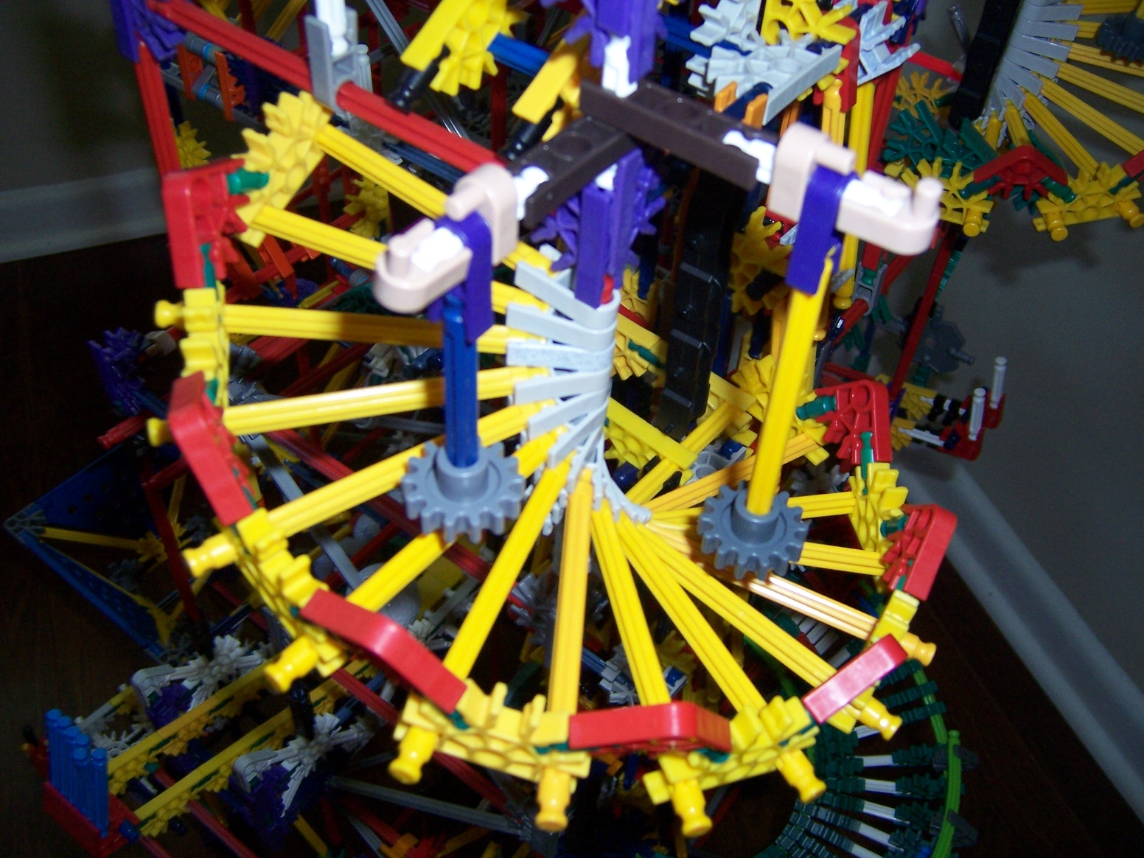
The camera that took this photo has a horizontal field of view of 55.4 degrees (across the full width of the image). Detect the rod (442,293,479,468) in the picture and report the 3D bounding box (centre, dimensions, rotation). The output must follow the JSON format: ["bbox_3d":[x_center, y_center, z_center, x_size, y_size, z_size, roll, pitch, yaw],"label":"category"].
[{"bbox_3d":[-0.021,-0.006,0.207,0.006,0.054,0.006,32,53,23],"label":"rod"}]

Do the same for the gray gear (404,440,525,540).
[{"bbox_3d":[-0.022,0.010,0.225,0.025,0.013,0.025,2,47,-2],"label":"gray gear"}]

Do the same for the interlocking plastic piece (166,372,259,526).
[{"bbox_3d":[-0.069,0.003,0.209,0.006,0.023,0.023,-21,23,-12],"label":"interlocking plastic piece"}]

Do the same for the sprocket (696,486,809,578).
[{"bbox_3d":[0.043,0.022,0.254,0.025,0.013,0.025,1,49,-1],"label":"sprocket"}]

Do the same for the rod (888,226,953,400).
[{"bbox_3d":[0.183,-0.060,0.564,0.006,0.130,0.006,28,52,21],"label":"rod"}]

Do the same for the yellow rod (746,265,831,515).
[{"bbox_3d":[0.043,-0.004,0.224,0.006,0.086,0.006,28,54,21],"label":"yellow rod"}]

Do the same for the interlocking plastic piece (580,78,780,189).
[{"bbox_3d":[0.019,-0.054,0.194,0.036,0.006,0.009,29,53,19],"label":"interlocking plastic piece"}]

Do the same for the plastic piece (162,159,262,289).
[{"bbox_3d":[-0.077,-0.044,0.233,0.006,0.023,0.023,3,19,9],"label":"plastic piece"}]

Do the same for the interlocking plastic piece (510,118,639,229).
[{"bbox_3d":[0.000,-0.048,0.196,0.009,0.006,0.036,33,55,22],"label":"interlocking plastic piece"}]

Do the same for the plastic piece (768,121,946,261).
[{"bbox_3d":[0.048,-0.039,0.180,0.028,0.016,0.009,29,53,19],"label":"plastic piece"}]

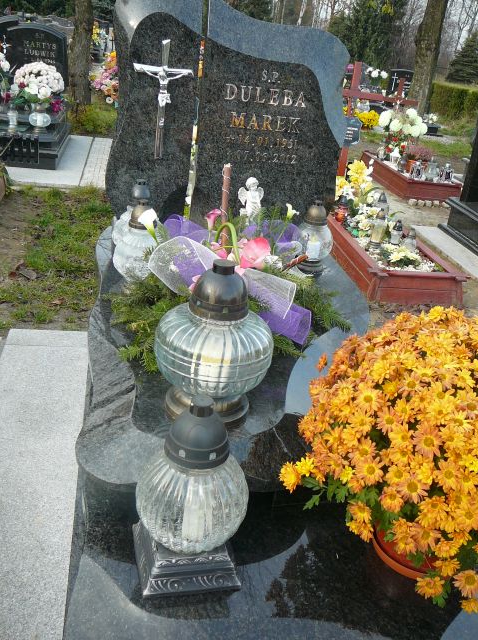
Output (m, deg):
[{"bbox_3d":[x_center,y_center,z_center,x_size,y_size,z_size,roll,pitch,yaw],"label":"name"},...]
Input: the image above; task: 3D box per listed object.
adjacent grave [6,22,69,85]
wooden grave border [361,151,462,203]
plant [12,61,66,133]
[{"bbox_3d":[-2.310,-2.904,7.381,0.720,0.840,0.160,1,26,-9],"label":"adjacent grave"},{"bbox_3d":[1.759,-1.519,6.766,0.570,0.175,1.460,1,26,-9],"label":"wooden grave border"},{"bbox_3d":[-1.943,-2.143,6.293,0.500,0.580,0.460,1,26,-9],"label":"plant"}]

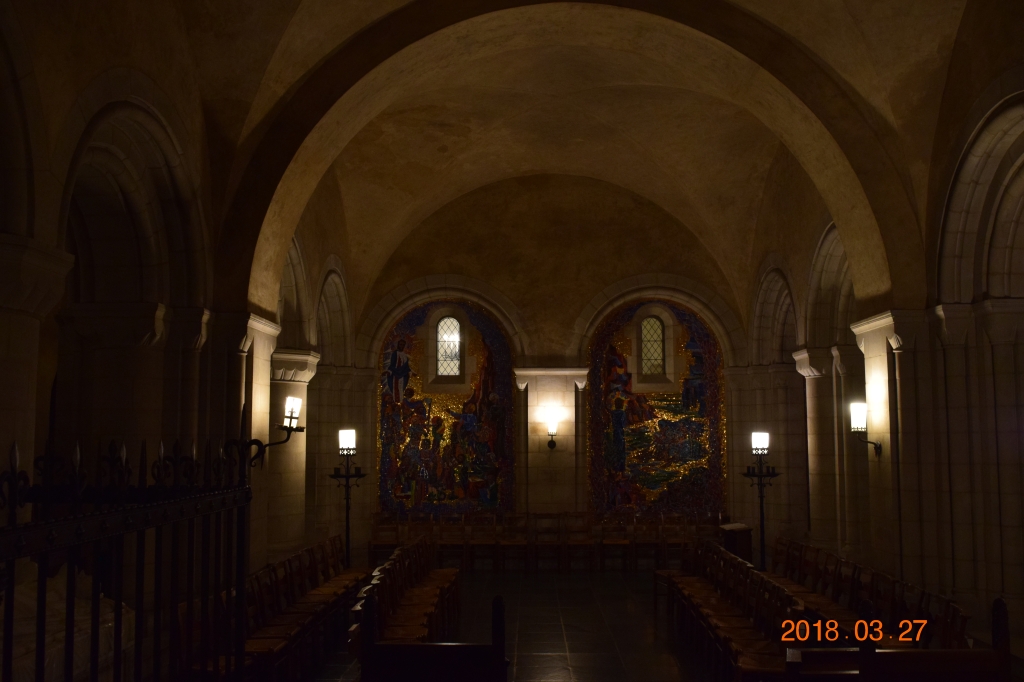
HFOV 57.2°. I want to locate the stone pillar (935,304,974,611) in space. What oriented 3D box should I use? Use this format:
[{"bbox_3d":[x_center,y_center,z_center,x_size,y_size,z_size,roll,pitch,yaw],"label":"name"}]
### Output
[{"bbox_3d":[3.829,0.953,8.122,0.260,2.546,0.260,0,-6,1],"label":"stone pillar"}]

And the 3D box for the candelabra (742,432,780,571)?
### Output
[{"bbox_3d":[3.351,2.240,12.643,0.483,2.005,0.483,0,-6,1],"label":"candelabra"}]

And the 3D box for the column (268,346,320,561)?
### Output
[{"bbox_3d":[-2.585,1.610,11.091,0.590,2.974,0.500,0,-6,1],"label":"column"}]

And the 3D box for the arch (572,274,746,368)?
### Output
[{"bbox_3d":[2.189,-0.272,14.125,2.573,1.404,0.420,0,-6,1],"label":"arch"}]

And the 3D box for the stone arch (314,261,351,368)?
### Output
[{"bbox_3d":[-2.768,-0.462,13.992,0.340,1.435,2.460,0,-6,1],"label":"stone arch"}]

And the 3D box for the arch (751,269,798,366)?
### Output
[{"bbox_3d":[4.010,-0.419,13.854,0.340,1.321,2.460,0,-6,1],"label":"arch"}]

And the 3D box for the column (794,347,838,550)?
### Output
[{"bbox_3d":[3.951,1.378,12.178,0.400,2.582,0.520,0,-6,1],"label":"column"}]

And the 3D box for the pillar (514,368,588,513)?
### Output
[{"bbox_3d":[0.584,1.896,13.951,1.083,2.961,0.500,0,-6,1],"label":"pillar"}]

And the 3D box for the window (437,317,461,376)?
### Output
[{"bbox_3d":[-1.056,0.090,15.592,0.406,1.002,0.100,0,-6,1],"label":"window"}]

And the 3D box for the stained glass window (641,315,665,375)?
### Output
[{"bbox_3d":[2.173,0.077,14.533,0.377,0.907,0.100,0,-6,1],"label":"stained glass window"}]

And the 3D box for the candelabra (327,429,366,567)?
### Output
[{"bbox_3d":[-2.235,2.233,12.760,0.512,2.064,0.512,0,-6,1],"label":"candelabra"}]

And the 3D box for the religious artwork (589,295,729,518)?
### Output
[{"bbox_3d":[2.322,1.116,15.171,2.220,3.582,0.120,0,-6,1],"label":"religious artwork"}]

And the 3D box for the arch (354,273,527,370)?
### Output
[{"bbox_3d":[-1.034,-0.273,14.192,2.568,1.411,0.420,0,-6,1],"label":"arch"}]

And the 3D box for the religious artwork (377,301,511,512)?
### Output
[{"bbox_3d":[-1.095,1.121,15.238,2.220,3.598,0.120,0,-6,1],"label":"religious artwork"}]

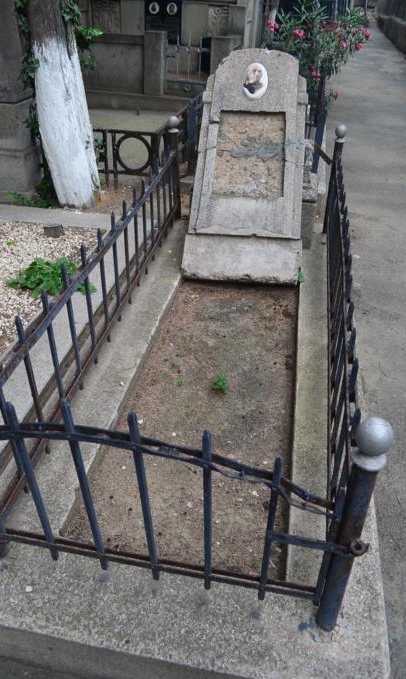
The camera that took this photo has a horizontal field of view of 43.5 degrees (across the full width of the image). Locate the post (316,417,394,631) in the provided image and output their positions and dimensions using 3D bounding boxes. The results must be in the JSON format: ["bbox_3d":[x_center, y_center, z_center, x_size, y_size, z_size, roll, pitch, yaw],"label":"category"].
[{"bbox_3d":[0.333,0.458,1.159,0.074,0.734,0.074,6,35,9],"label":"post"}]

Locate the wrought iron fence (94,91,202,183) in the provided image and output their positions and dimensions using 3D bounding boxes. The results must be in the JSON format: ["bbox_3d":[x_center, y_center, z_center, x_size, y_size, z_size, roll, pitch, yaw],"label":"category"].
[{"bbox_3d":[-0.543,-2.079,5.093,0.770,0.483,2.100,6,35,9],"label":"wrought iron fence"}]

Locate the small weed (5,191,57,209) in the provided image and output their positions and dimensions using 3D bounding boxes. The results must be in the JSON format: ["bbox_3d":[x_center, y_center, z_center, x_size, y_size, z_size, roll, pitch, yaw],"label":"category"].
[{"bbox_3d":[-1.350,-1.116,4.021,0.378,0.119,0.161,6,35,9],"label":"small weed"}]

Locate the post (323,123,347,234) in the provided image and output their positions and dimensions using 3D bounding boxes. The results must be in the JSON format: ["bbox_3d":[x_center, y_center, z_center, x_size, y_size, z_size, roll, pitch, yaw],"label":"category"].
[{"bbox_3d":[0.859,-1.049,3.376,0.074,0.717,0.074,6,35,9],"label":"post"}]

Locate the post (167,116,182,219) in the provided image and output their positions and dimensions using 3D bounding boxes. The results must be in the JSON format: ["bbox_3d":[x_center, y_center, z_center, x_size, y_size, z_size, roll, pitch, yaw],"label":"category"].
[{"bbox_3d":[-0.189,-1.220,3.632,0.074,0.708,0.074,6,35,9],"label":"post"}]

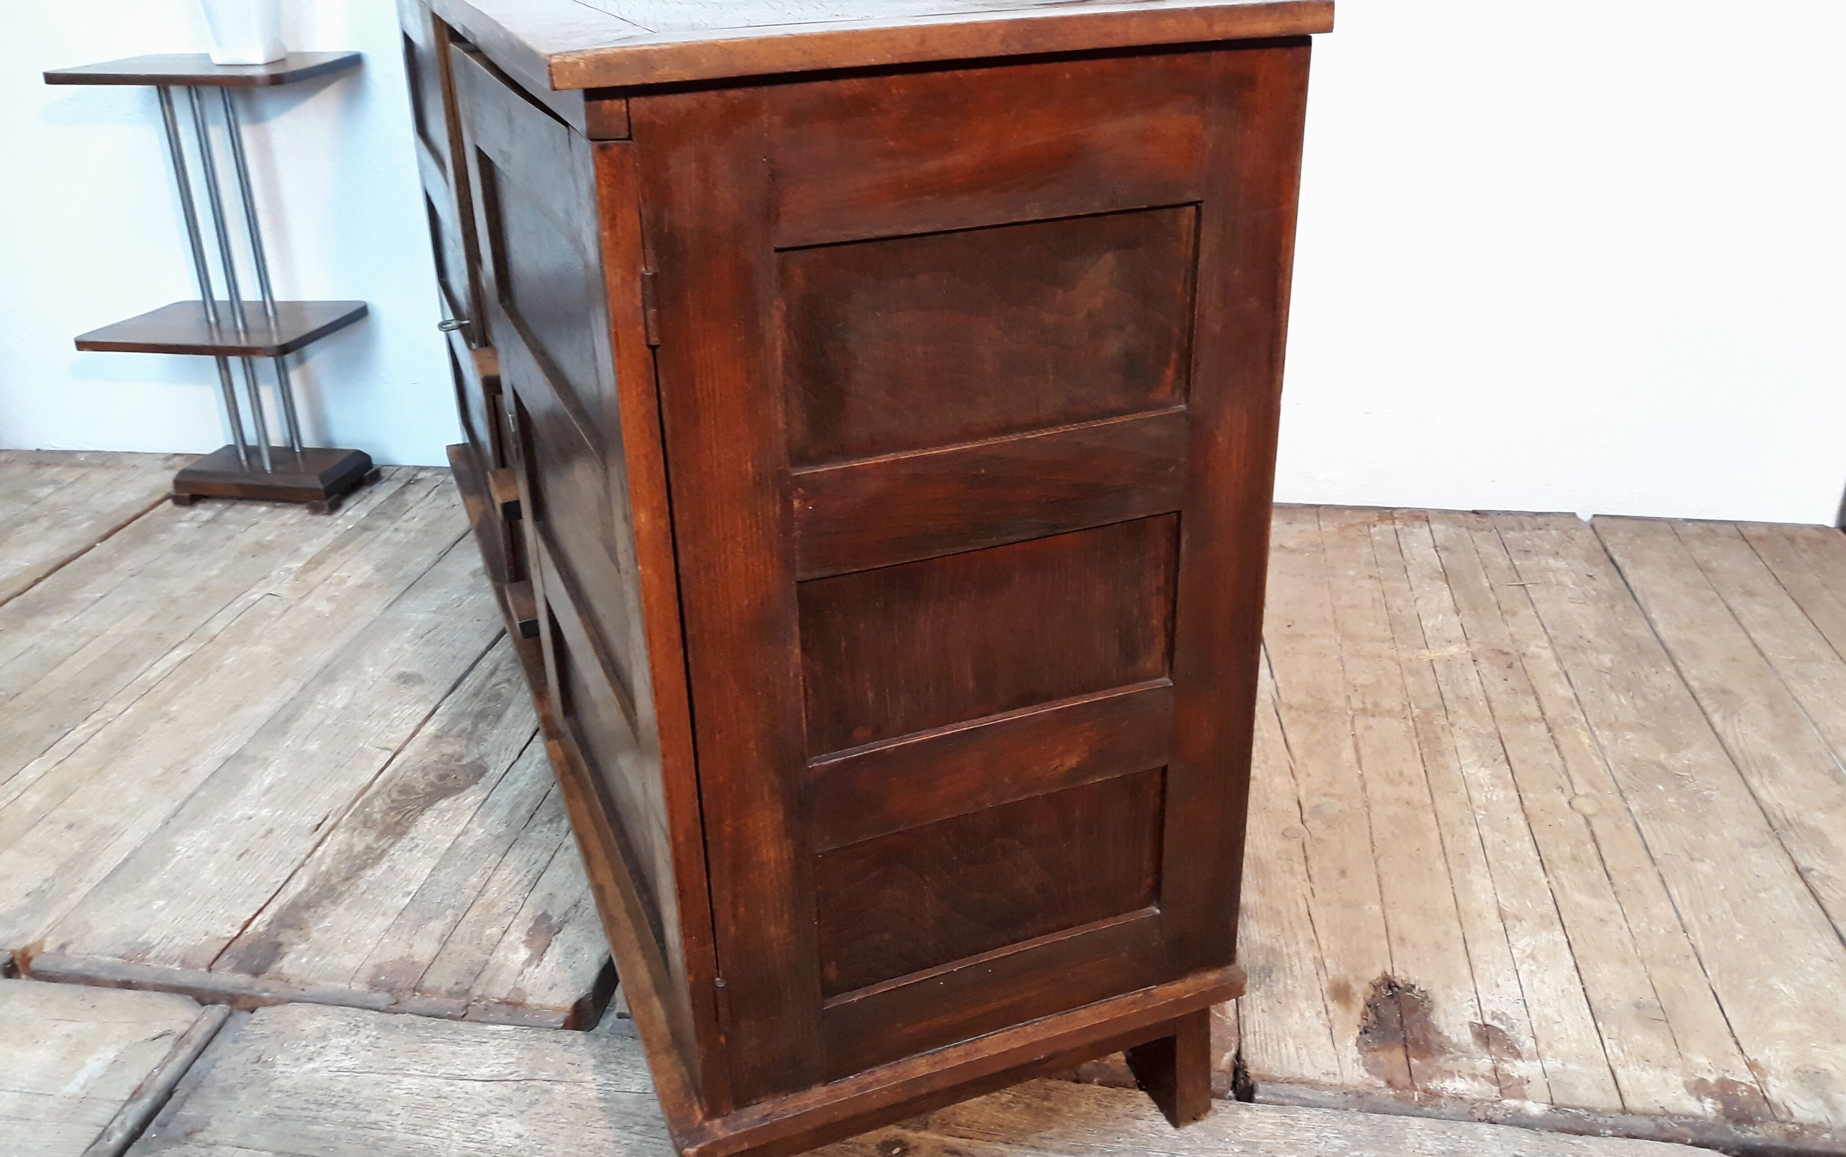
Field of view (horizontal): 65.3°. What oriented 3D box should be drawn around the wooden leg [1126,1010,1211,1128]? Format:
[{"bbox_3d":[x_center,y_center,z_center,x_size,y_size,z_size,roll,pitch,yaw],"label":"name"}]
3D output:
[{"bbox_3d":[0.215,0.398,1.267,0.032,0.142,0.089,-11,28,-19],"label":"wooden leg"}]

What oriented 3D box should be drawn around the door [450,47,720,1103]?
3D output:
[{"bbox_3d":[-0.269,-0.031,1.137,0.021,0.693,0.569,-12,29,-21],"label":"door"}]

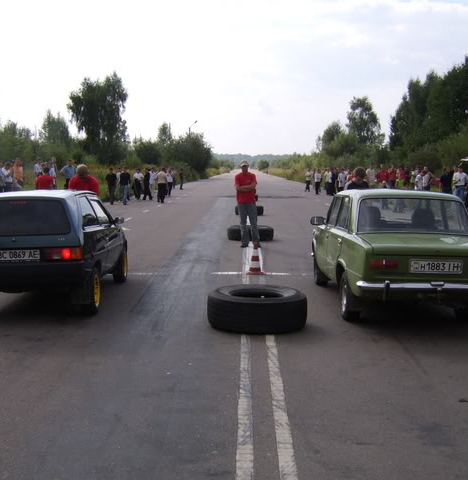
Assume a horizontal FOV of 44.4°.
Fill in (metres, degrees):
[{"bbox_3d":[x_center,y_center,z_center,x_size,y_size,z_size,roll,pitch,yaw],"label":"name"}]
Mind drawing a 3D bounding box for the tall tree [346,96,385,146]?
[{"bbox_3d":[15.053,-11.372,65.603,4.900,9.880,4.900,0,7,0],"label":"tall tree"}]

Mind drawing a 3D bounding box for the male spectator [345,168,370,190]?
[{"bbox_3d":[2.252,-0.479,10.600,0.500,1.700,0.330,1,7,3],"label":"male spectator"}]

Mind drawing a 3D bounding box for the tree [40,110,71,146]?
[{"bbox_3d":[-22.597,-11.793,72.551,4.600,9.020,4.600,0,7,0],"label":"tree"}]

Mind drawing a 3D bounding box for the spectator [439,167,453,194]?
[{"bbox_3d":[8.304,-1.964,22.500,0.500,1.750,0.360,2,8,17],"label":"spectator"}]

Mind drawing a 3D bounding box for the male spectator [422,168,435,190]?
[{"bbox_3d":[6.926,-1.717,20.407,0.520,1.750,0.340,6,9,41],"label":"male spectator"}]

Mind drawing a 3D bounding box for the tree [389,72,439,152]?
[{"bbox_3d":[15.417,-9.326,49.224,4.700,9.840,4.700,0,7,0],"label":"tree"}]

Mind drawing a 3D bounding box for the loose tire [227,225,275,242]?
[{"bbox_3d":[0.409,-0.200,13.800,1.100,0.310,1.100,0,7,0],"label":"loose tire"}]

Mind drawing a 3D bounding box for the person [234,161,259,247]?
[{"bbox_3d":[0.262,-0.747,12.010,0.500,1.800,0.340,0,7,-1],"label":"person"}]

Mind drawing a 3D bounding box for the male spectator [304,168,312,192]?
[{"bbox_3d":[5.590,-4.471,43.000,0.500,1.730,0.380,2,7,11],"label":"male spectator"}]

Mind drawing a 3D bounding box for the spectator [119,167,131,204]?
[{"bbox_3d":[-4.934,-2.412,26.000,0.520,1.740,0.380,-1,7,-11],"label":"spectator"}]

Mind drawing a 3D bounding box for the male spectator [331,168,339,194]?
[{"bbox_3d":[6.285,-3.607,36.000,0.500,1.730,0.340,6,9,37],"label":"male spectator"}]

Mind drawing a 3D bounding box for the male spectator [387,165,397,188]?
[{"bbox_3d":[6.433,-2.181,23.407,0.500,1.750,0.360,3,8,26],"label":"male spectator"}]

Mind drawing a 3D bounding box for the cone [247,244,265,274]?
[{"bbox_3d":[0.352,0.301,9.150,0.290,0.500,0.290,1,7,0],"label":"cone"}]

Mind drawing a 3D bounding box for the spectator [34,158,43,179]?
[{"bbox_3d":[-9.169,-2.994,27.000,0.500,1.740,0.320,-3,8,-27],"label":"spectator"}]

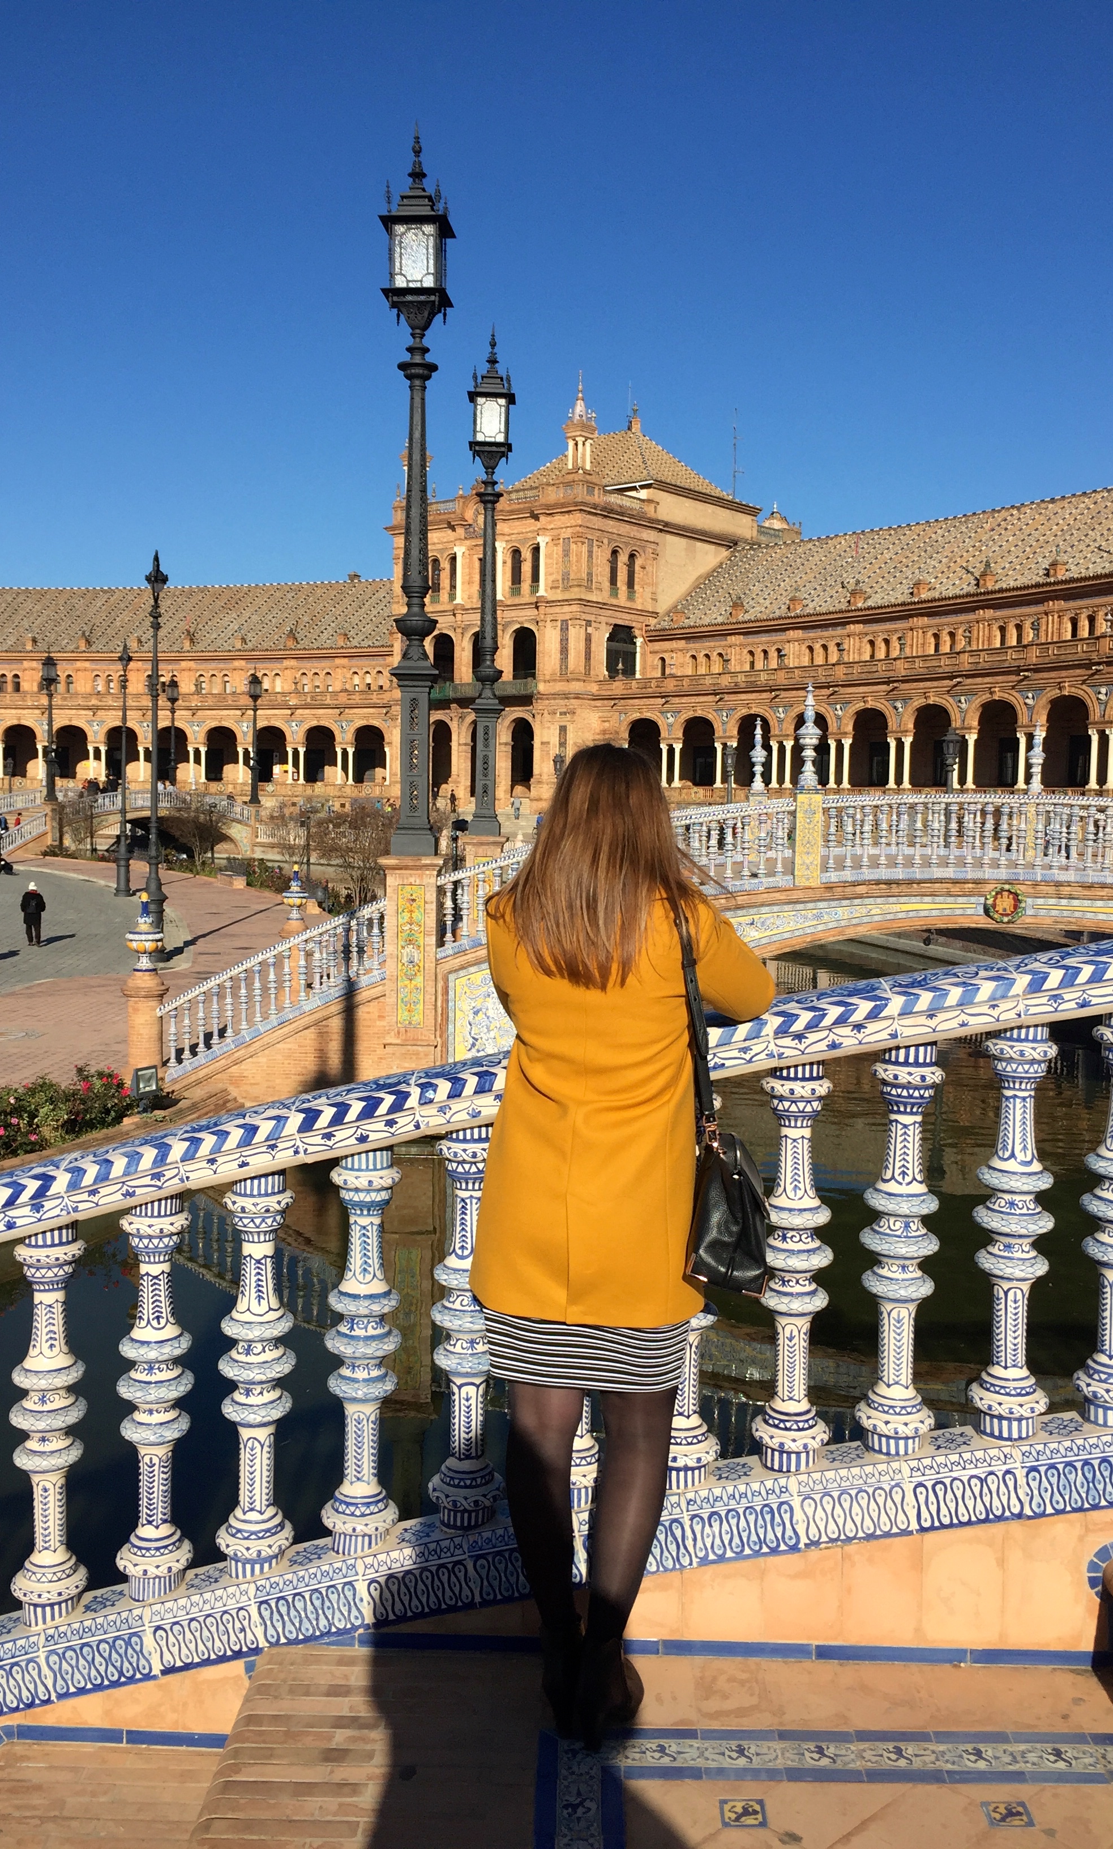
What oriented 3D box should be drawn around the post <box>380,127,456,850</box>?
[{"bbox_3d":[-1.776,-5.406,19.504,0.840,9.064,0.840,1,5,5],"label":"post"}]

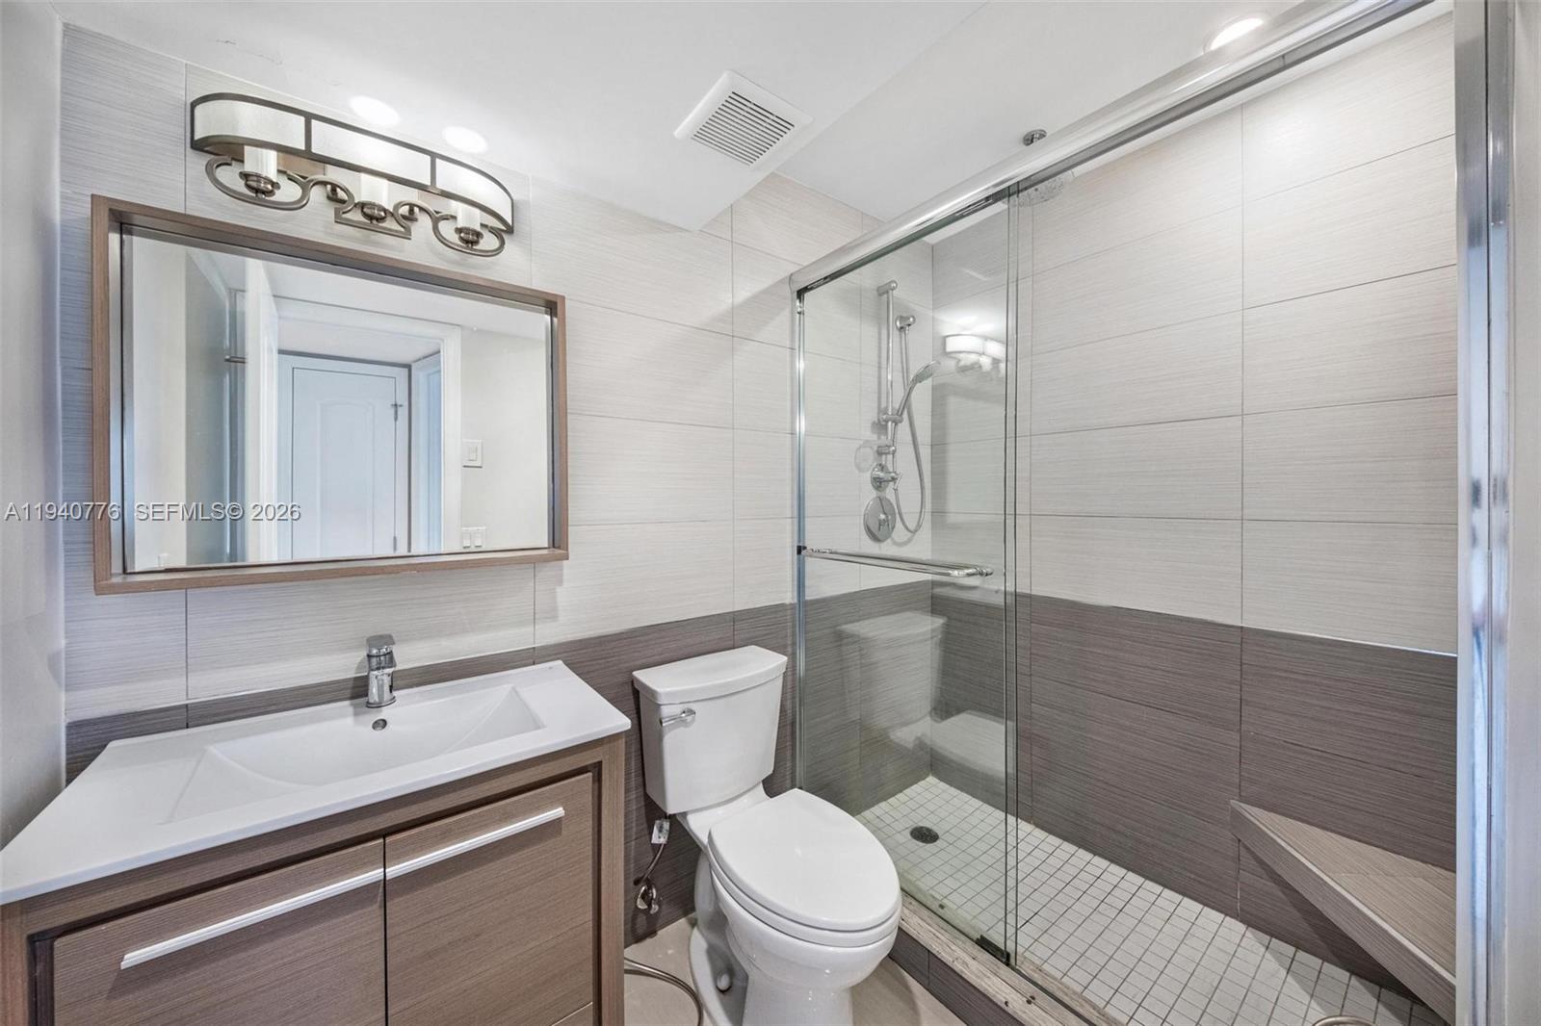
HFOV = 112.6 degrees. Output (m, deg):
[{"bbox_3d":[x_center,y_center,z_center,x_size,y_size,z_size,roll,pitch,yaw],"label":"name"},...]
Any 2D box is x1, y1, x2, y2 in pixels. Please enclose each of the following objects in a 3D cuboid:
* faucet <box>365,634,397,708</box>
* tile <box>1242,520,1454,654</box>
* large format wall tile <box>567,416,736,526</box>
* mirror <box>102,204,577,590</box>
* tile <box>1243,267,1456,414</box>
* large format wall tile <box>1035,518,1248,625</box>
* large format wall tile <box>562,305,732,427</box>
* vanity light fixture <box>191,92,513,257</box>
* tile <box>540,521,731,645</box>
[{"bbox_3d":[-0.799,0.334,1.055,0.050,0.150,0.145,-1,2,-37],"label":"faucet"},{"bbox_3d":[1.506,0.178,1.342,0.010,0.305,0.417,-1,2,-37],"label":"tile"},{"bbox_3d":[-0.368,-0.117,1.515,0.611,0.305,0.010,-1,2,-37],"label":"large format wall tile"},{"bbox_3d":[-0.838,-0.203,1.103,0.757,0.667,0.074,-1,2,-37],"label":"mirror"},{"bbox_3d":[1.502,-0.432,1.327,0.010,0.305,0.417,-1,2,-37],"label":"tile"},{"bbox_3d":[1.196,0.170,1.748,0.010,0.305,0.604,-1,2,-37],"label":"large format wall tile"},{"bbox_3d":[-0.369,-0.422,1.508,0.611,0.305,0.010,-1,2,-37],"label":"large format wall tile"},{"bbox_3d":[-0.825,-0.681,1.079,0.545,0.183,0.112,-1,2,-37],"label":"vanity light fixture"},{"bbox_3d":[-0.366,0.188,1.522,0.611,0.305,0.010,-1,2,-37],"label":"tile"}]

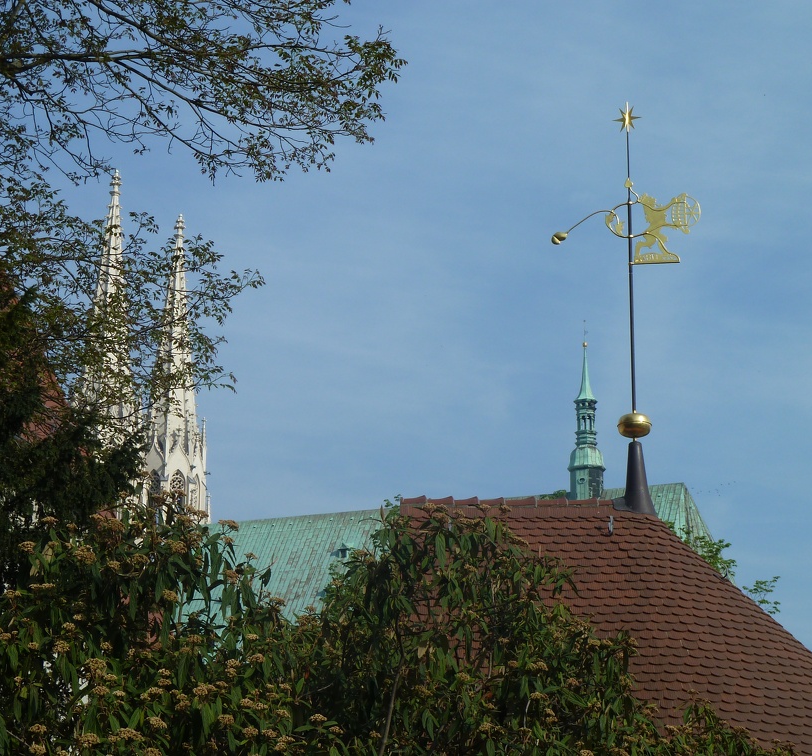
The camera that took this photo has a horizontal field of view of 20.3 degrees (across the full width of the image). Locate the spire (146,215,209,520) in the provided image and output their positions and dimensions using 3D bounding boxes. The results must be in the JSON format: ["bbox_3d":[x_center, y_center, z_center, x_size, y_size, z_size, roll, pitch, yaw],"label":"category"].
[{"bbox_3d":[-25.556,-0.309,251.194,8.000,37.400,8.000,-6,-17,22],"label":"spire"}]

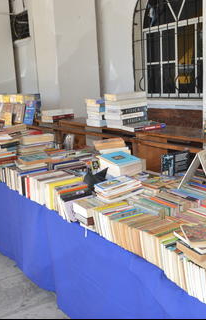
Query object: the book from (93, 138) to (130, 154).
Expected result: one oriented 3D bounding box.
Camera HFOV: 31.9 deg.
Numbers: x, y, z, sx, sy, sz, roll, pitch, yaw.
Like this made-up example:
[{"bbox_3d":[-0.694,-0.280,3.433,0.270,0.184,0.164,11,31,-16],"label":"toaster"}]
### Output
[{"bbox_3d":[0.070,-0.101,2.800,0.260,0.115,0.170,-7,12,-17],"label":"book"}]

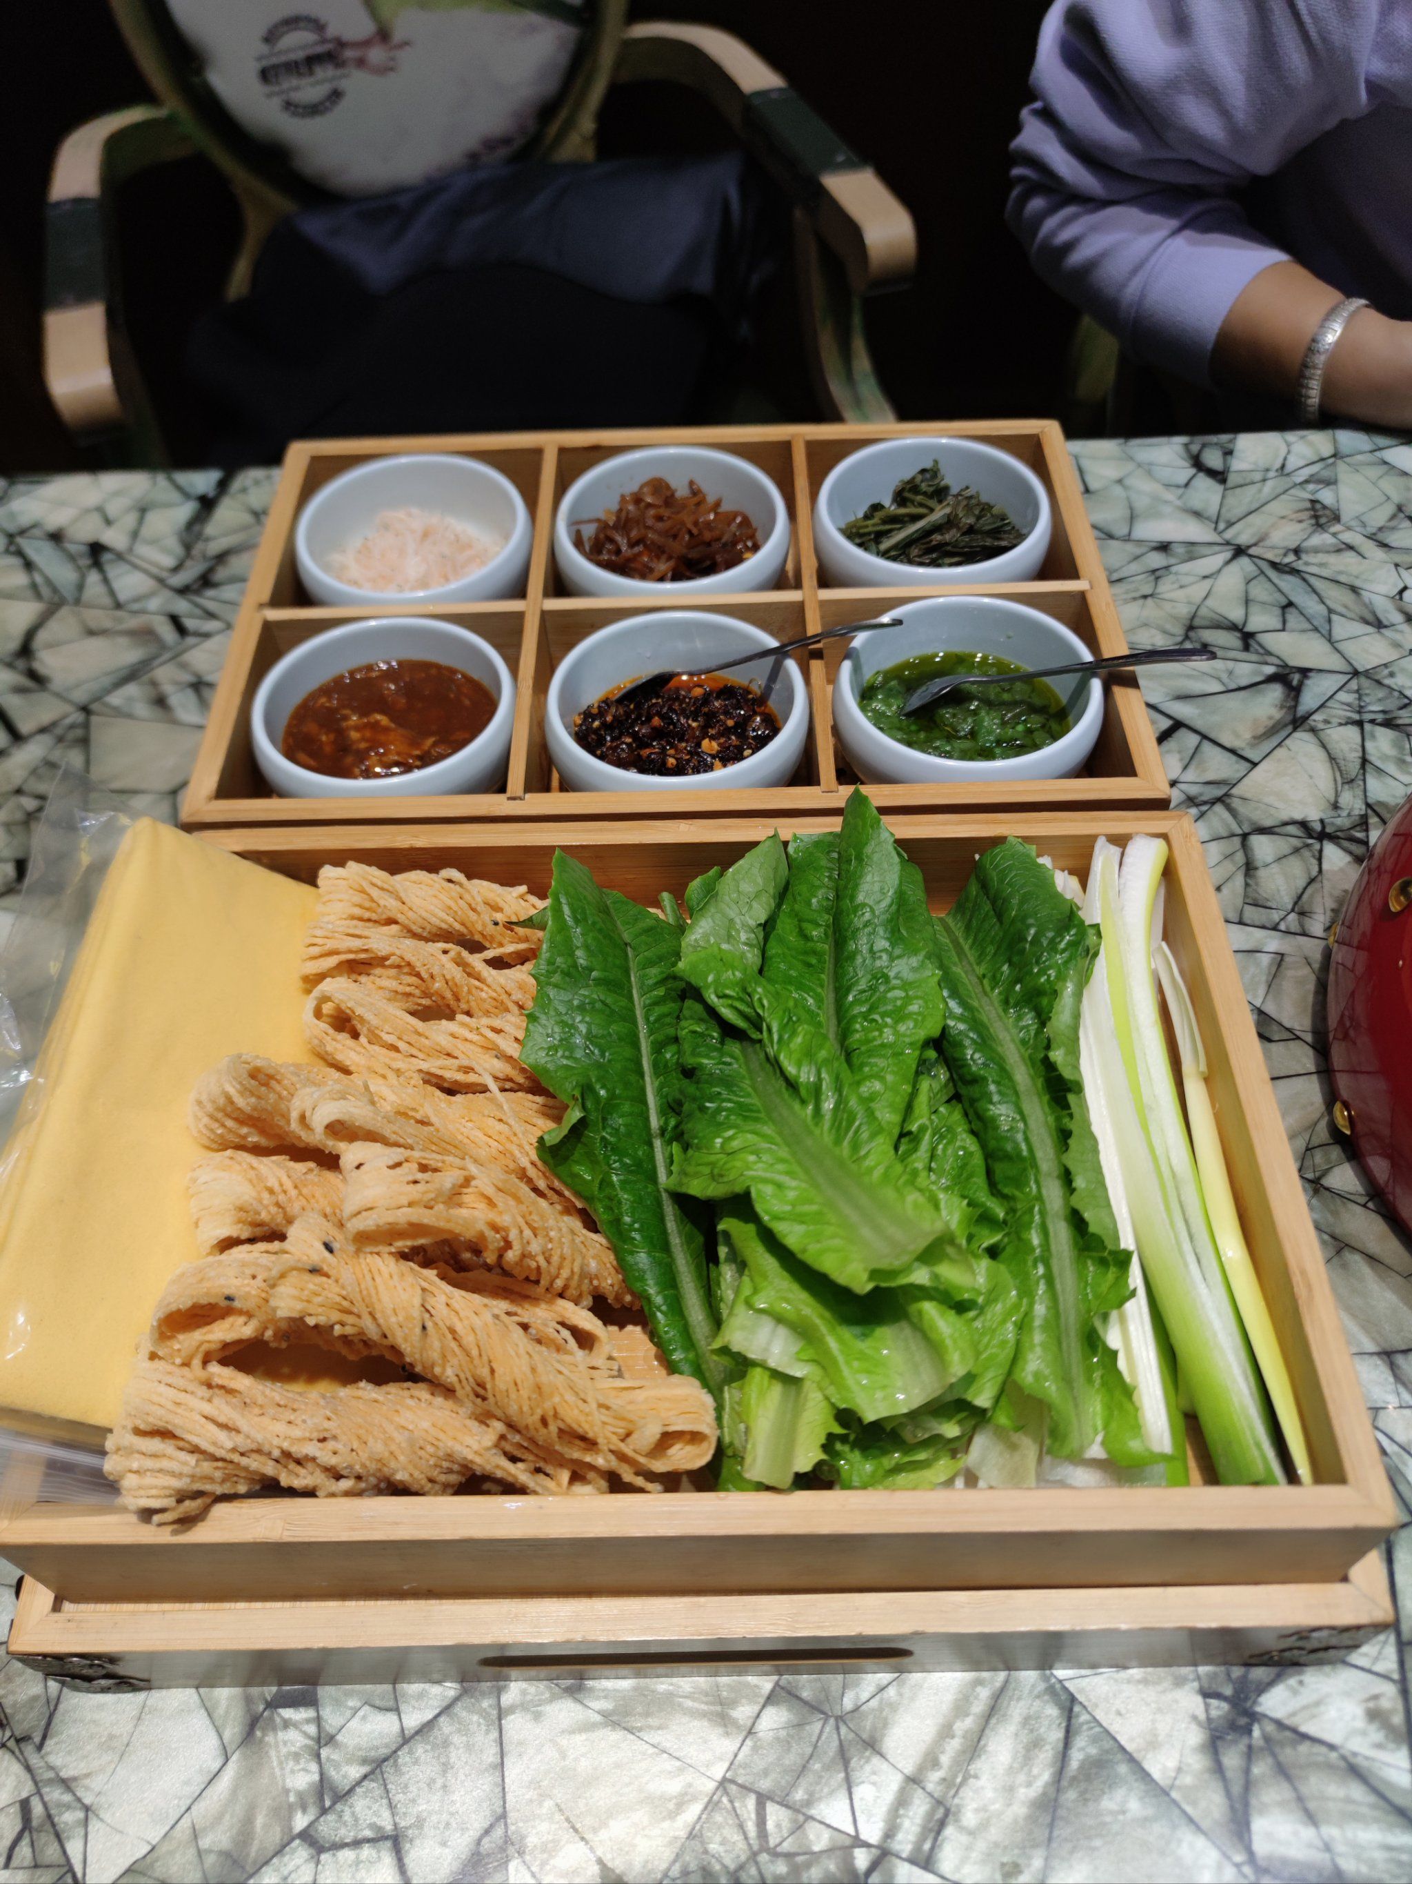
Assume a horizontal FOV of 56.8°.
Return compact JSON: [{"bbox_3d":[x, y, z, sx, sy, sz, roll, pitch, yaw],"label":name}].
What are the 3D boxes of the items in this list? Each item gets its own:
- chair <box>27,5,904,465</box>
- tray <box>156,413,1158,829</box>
[{"bbox_3d":[-0.207,-0.503,1.168,0.600,0.970,0.580,-15,56,-9],"label":"chair"},{"bbox_3d":[-0.011,-0.114,0.493,0.315,0.043,0.206,-1,55,1],"label":"tray"}]

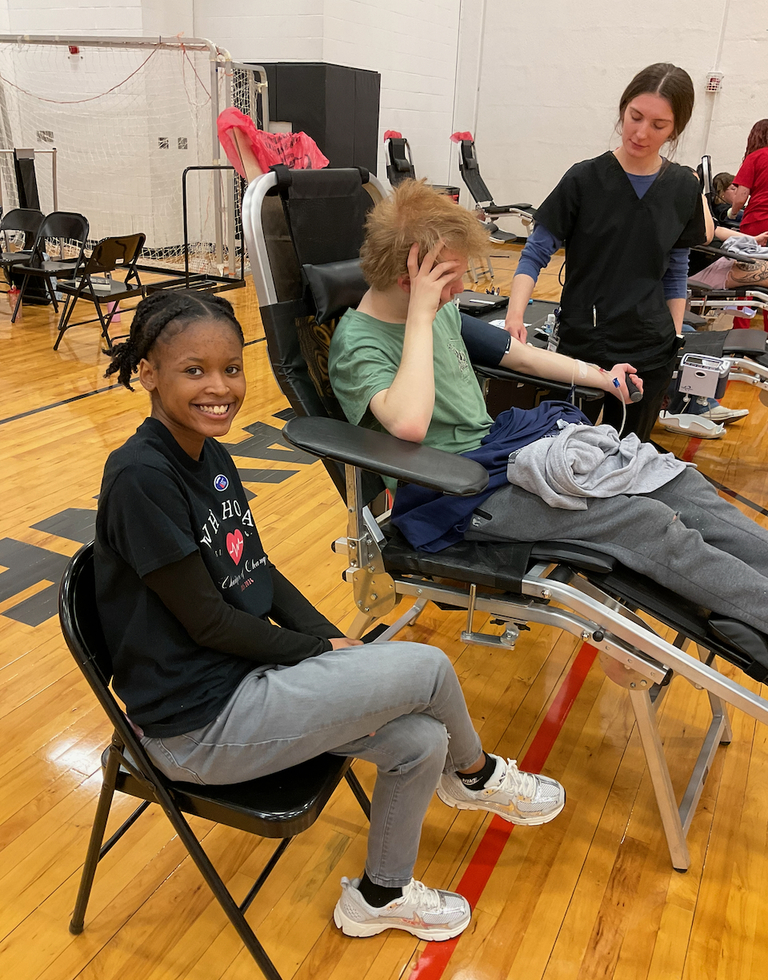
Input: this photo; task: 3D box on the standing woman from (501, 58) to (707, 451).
[{"bbox_3d":[0.599,-0.347,2.506,0.500,1.600,0.360,10,24,16],"label":"standing woman"}]

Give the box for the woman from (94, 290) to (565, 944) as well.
[{"bbox_3d":[-0.089,0.284,1.481,0.810,1.210,0.470,12,24,20],"label":"woman"}]

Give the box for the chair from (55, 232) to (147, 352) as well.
[{"bbox_3d":[-1.856,-1.298,5.613,0.510,0.755,0.470,13,25,24],"label":"chair"}]

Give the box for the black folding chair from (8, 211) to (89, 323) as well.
[{"bbox_3d":[-2.449,-1.623,6.327,0.470,0.755,0.510,11,24,20],"label":"black folding chair"}]

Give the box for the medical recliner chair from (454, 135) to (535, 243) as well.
[{"bbox_3d":[1.630,-3.659,10.881,1.500,1.350,0.680,15,26,27],"label":"medical recliner chair"}]

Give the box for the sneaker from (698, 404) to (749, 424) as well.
[{"bbox_3d":[1.866,-0.405,4.730,0.285,0.115,0.105,-2,23,1],"label":"sneaker"}]

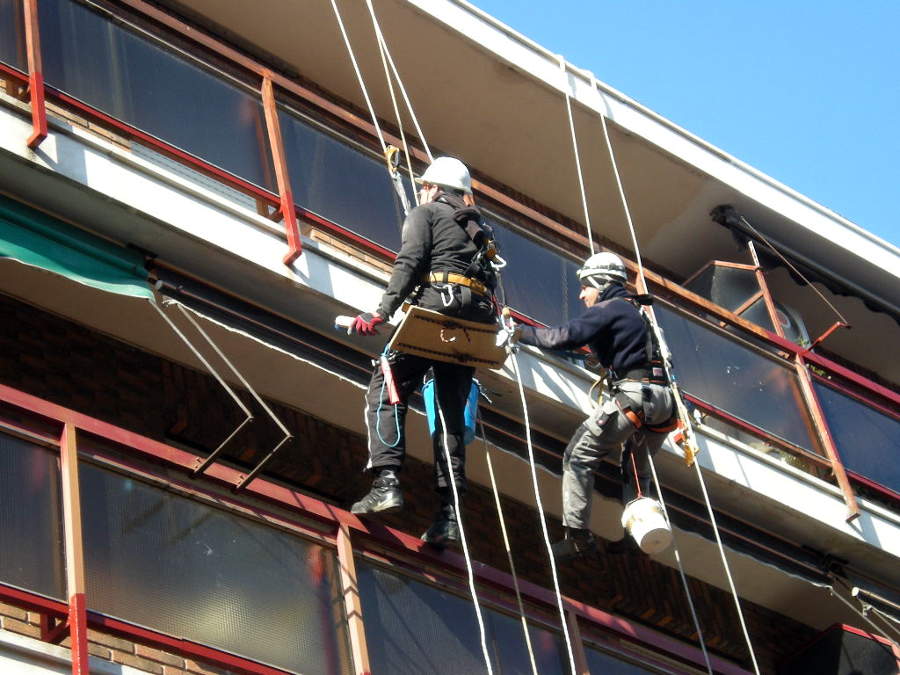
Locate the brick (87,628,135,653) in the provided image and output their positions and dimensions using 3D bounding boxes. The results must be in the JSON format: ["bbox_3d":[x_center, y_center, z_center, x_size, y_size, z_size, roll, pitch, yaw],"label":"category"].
[{"bbox_3d":[-1.397,1.243,9.059,0.242,0.052,0.115,25,-53,-35],"label":"brick"}]

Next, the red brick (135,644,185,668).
[{"bbox_3d":[-1.208,1.321,9.179,0.242,0.052,0.115,25,-53,-35],"label":"red brick"}]

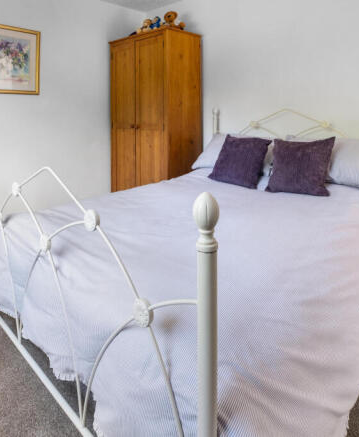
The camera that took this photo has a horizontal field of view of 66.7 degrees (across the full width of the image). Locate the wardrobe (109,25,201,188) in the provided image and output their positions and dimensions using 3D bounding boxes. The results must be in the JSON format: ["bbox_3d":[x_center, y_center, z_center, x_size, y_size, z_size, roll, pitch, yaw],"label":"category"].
[{"bbox_3d":[-0.272,-0.930,3.100,0.900,1.910,0.530,10,15,42],"label":"wardrobe"}]

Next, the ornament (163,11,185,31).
[{"bbox_3d":[-0.061,-1.935,2.700,0.170,0.175,0.150,4,12,20],"label":"ornament"}]

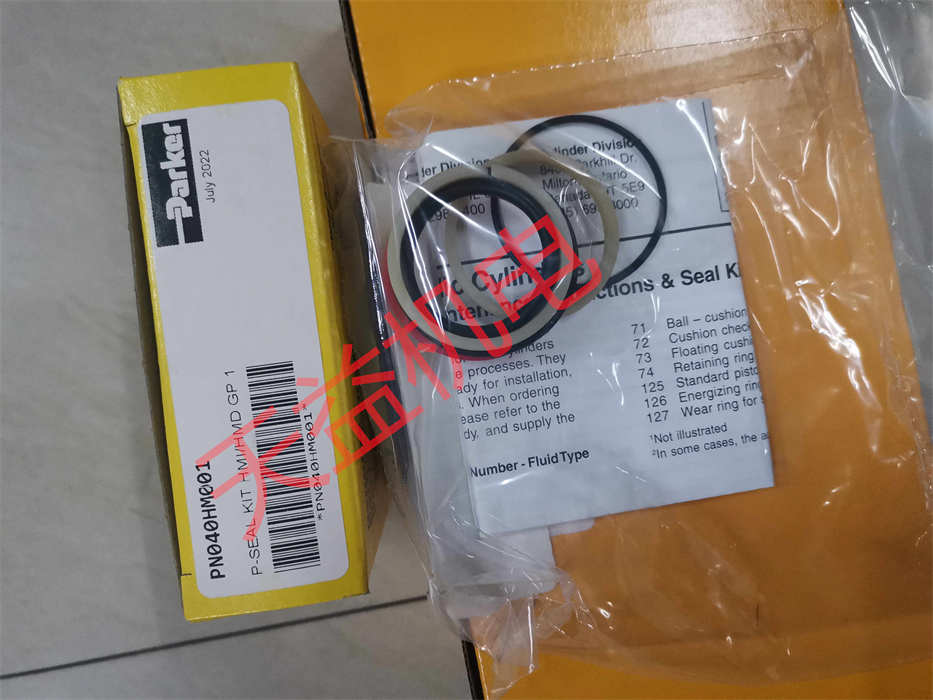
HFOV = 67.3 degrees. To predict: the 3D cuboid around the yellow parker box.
[{"bbox_3d":[-0.050,-0.002,0.197,0.037,0.099,0.114,-8,89,-3],"label":"yellow parker box"}]

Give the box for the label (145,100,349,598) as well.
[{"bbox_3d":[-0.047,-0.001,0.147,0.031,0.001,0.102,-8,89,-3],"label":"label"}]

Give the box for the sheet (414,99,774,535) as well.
[{"bbox_3d":[0.031,-0.009,0.166,0.072,0.002,0.094,-8,89,-3],"label":"sheet"}]

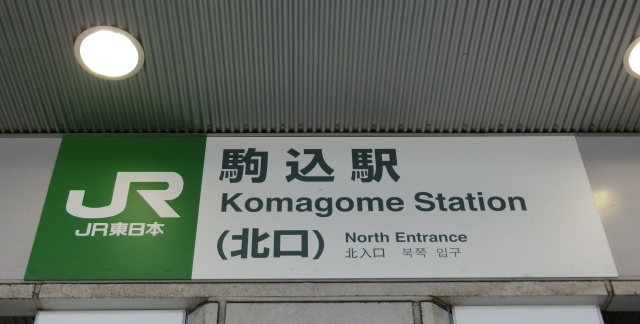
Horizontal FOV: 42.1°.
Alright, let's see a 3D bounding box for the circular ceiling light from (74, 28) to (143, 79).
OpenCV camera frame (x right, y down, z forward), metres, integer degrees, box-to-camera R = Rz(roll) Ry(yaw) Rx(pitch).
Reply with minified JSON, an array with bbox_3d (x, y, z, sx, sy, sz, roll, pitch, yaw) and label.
[{"bbox_3d":[-0.668,-0.346,2.636,0.222,0.030,0.222,0,-42,-1],"label":"circular ceiling light"}]

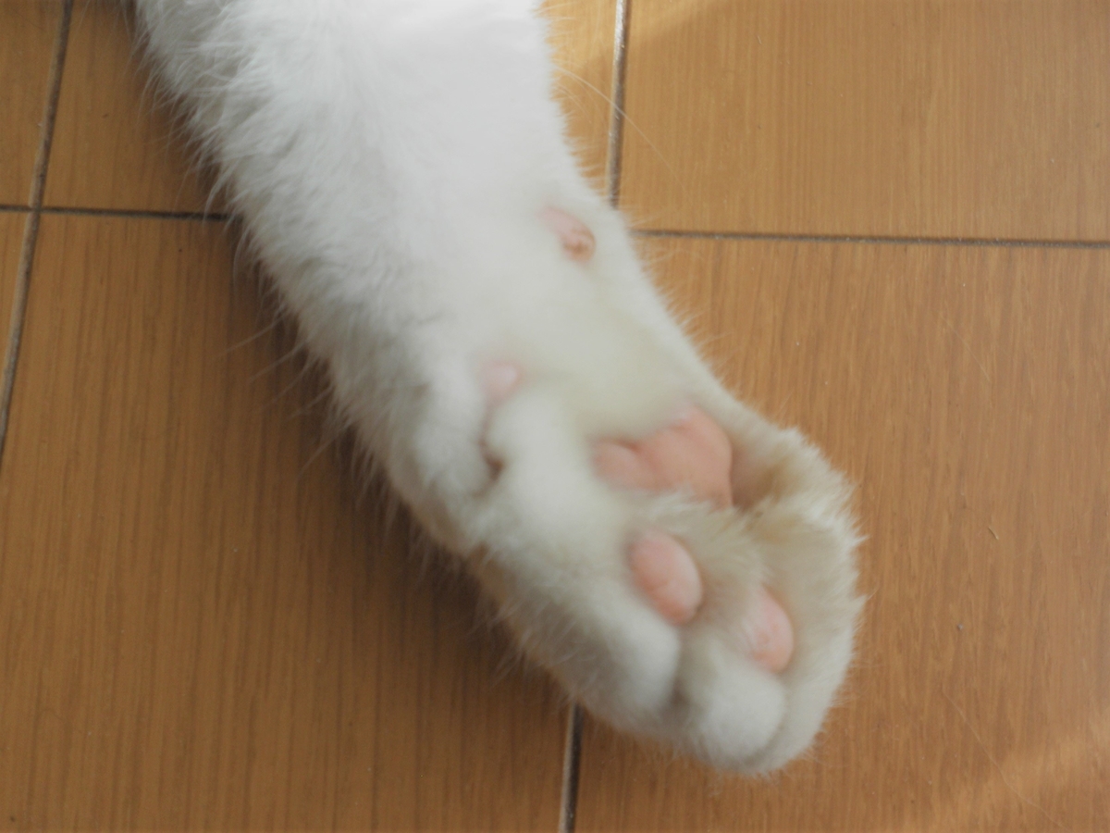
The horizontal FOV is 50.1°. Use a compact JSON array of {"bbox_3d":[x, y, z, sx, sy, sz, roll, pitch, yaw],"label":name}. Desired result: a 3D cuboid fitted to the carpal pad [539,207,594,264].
[{"bbox_3d":[0.002,-0.024,0.158,0.005,0.005,0.009,-41,80,-3],"label":"carpal pad"}]

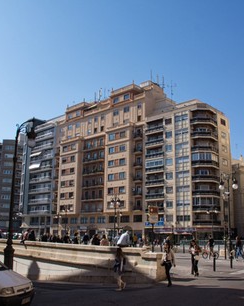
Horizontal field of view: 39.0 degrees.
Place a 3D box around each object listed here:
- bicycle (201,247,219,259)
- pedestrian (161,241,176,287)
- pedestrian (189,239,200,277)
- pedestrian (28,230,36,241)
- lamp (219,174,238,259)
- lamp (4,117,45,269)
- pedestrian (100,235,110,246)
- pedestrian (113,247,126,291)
[{"bbox_3d":[6.876,7.773,26.930,1.600,1.030,0.550,5,-14,-18],"label":"bicycle"},{"bbox_3d":[1.735,4.137,12.869,0.550,1.630,0.480,-4,-14,22],"label":"pedestrian"},{"bbox_3d":[3.364,4.918,16.100,0.530,1.630,0.450,-2,-13,15],"label":"pedestrian"},{"bbox_3d":[-6.253,6.246,23.934,0.520,1.660,0.360,-5,-14,23],"label":"pedestrian"},{"bbox_3d":[8.854,5.128,28.280,1.500,6.830,0.450,-6,-15,27],"label":"lamp"},{"bbox_3d":[-5.055,2.178,17.720,1.250,8.330,0.520,9,-15,-31],"label":"lamp"},{"bbox_3d":[-0.982,5.543,19.738,0.520,1.660,0.360,-4,-14,20],"label":"pedestrian"},{"bbox_3d":[-0.068,4.474,13.284,0.520,1.600,0.470,-3,-14,18],"label":"pedestrian"}]

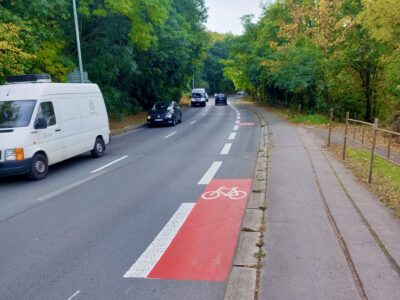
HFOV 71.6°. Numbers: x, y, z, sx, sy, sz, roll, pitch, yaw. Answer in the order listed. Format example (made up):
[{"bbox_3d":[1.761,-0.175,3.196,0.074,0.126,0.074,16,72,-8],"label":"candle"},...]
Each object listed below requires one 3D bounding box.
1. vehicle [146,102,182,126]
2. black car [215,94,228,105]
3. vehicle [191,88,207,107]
[{"bbox_3d":[-2.365,-2.463,18.745,1.740,1.480,4.100,0,12,6],"label":"vehicle"},{"bbox_3d":[3.233,-7.460,41.336,1.800,1.560,4.300,0,12,4],"label":"black car"},{"bbox_3d":[-0.095,-7.510,39.743,1.980,2.450,5.200,-1,12,3],"label":"vehicle"}]

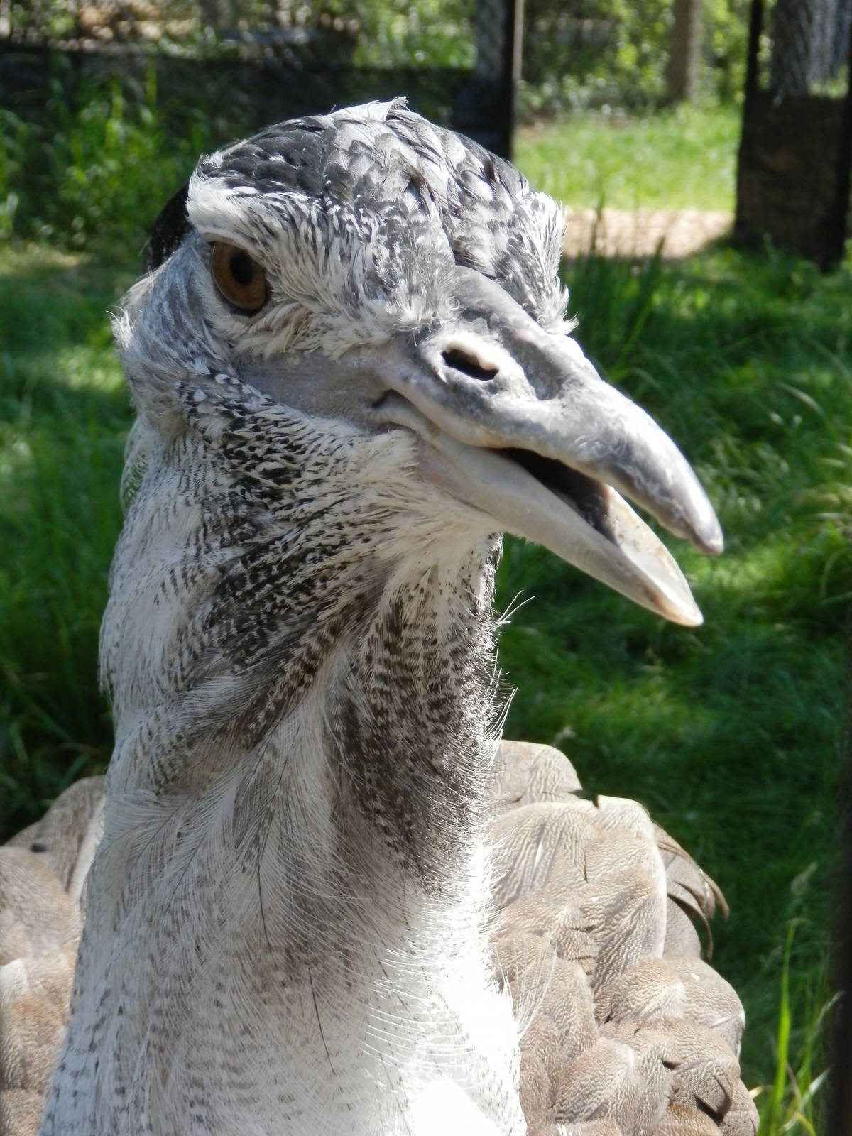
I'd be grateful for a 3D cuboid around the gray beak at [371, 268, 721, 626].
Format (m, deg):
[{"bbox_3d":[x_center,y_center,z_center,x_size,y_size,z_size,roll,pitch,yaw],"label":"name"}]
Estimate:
[{"bbox_3d":[0.034,-0.030,0.485,0.041,0.056,0.108,0,24,-46],"label":"gray beak"}]

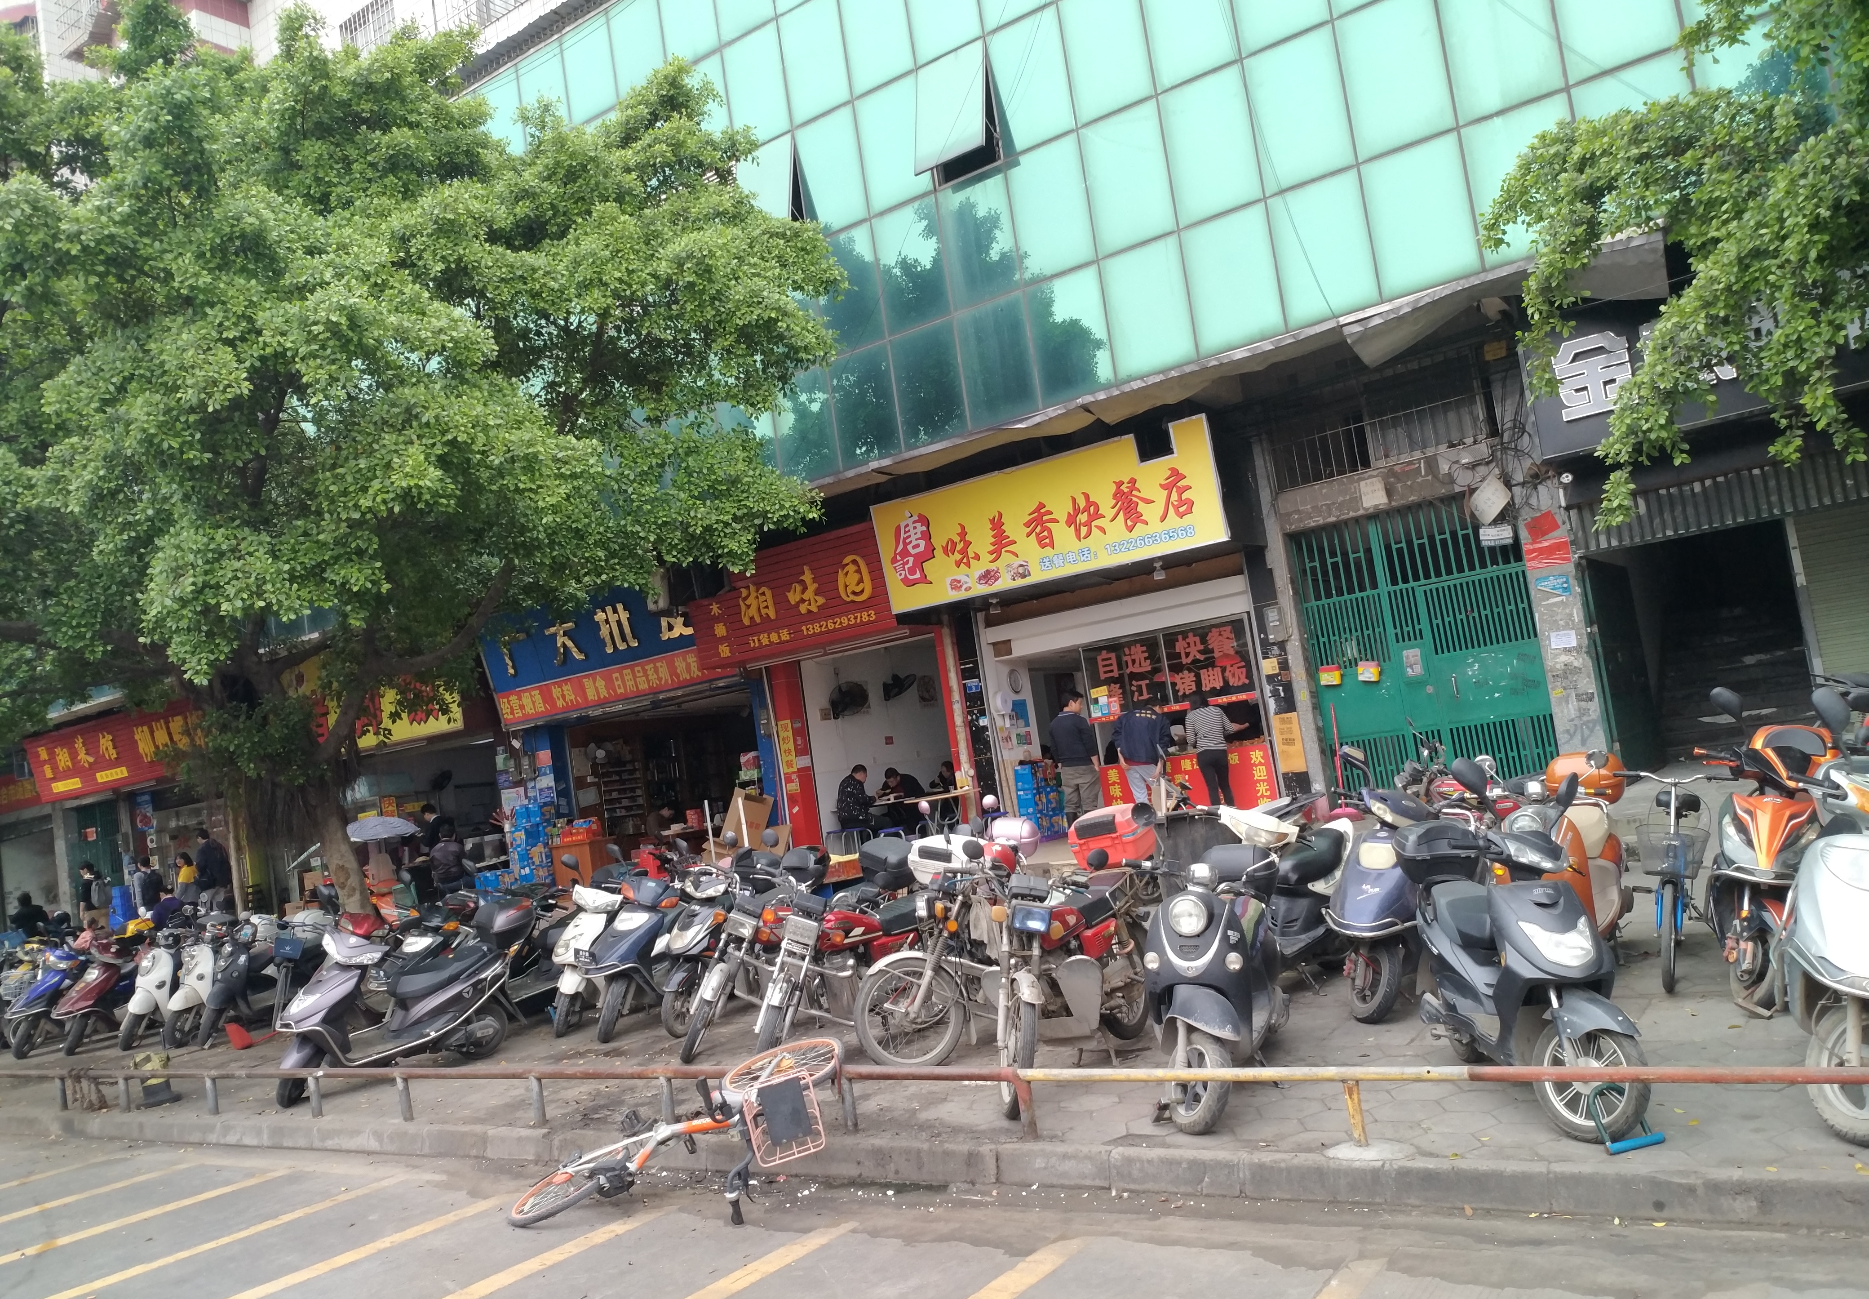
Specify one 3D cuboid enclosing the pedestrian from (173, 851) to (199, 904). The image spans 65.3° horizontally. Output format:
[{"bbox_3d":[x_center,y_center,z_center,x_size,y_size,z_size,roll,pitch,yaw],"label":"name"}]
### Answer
[{"bbox_3d":[-11.816,4.032,23.200,0.360,1.580,0.460,-9,-5,7],"label":"pedestrian"}]

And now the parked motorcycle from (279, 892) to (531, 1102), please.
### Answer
[{"bbox_3d":[-3.623,2.327,9.902,1.800,1.160,0.680,-6,-5,-33],"label":"parked motorcycle"}]

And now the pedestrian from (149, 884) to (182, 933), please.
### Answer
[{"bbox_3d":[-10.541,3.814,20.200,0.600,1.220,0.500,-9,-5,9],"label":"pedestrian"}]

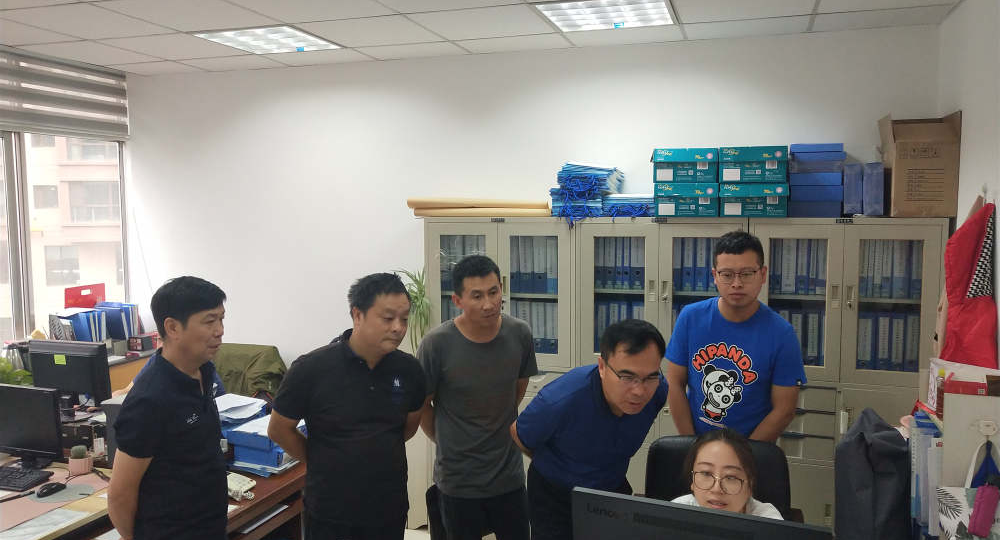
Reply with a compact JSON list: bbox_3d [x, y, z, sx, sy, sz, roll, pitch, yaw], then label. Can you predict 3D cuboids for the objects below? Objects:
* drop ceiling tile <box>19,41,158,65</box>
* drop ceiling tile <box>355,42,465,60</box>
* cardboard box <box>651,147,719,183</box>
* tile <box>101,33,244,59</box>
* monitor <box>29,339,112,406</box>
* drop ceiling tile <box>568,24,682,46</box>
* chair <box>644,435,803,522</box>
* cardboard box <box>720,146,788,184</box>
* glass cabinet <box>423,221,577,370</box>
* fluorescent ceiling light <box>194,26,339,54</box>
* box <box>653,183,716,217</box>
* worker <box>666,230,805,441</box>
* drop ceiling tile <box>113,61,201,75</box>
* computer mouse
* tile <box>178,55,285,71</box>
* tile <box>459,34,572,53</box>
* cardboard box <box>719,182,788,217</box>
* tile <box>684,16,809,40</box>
[{"bbox_3d":[-2.275,-1.224,4.862,0.500,0.020,0.618,1,3,18],"label":"drop ceiling tile"},{"bbox_3d":[-0.493,-1.239,4.872,0.597,0.018,0.390,1,4,18],"label":"drop ceiling tile"},{"bbox_3d":[0.923,-0.500,4.235,0.310,0.168,0.250,1,3,19],"label":"cardboard box"},{"bbox_3d":[-1.769,-1.224,4.738,0.598,0.018,0.618,1,4,18],"label":"tile"},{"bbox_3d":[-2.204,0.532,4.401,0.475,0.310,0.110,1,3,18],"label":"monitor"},{"bbox_3d":[0.623,-1.170,4.299,0.590,0.020,0.385,1,3,19],"label":"drop ceiling tile"},{"bbox_3d":[0.600,1.076,2.482,0.600,1.070,0.630,1,4,18],"label":"chair"},{"bbox_3d":[1.251,-0.512,4.264,0.315,0.171,0.250,1,4,18],"label":"cardboard box"},{"bbox_3d":[0.046,0.113,4.677,0.840,0.780,0.400,1,3,18],"label":"glass cabinet"},{"bbox_3d":[-1.170,-1.200,4.408,0.590,0.070,0.590,1,3,19],"label":"fluorescent ceiling light"},{"bbox_3d":[0.940,-0.345,4.297,0.305,0.170,0.230,1,3,18],"label":"box"},{"bbox_3d":[0.833,0.717,3.069,0.480,1.714,0.310,2,4,30],"label":"worker"},{"bbox_3d":[-2.068,-1.225,5.243,0.500,0.020,0.385,1,3,19],"label":"drop ceiling tile"},{"bbox_3d":[-1.668,0.820,3.224,0.061,0.036,0.107,1,4,18],"label":"computer mouse"},{"bbox_3d":[-1.606,-1.242,5.170,0.580,0.020,0.382,1,3,18],"label":"tile"},{"bbox_3d":[0.069,-1.180,4.483,0.590,0.020,0.385,1,3,19],"label":"tile"},{"bbox_3d":[1.253,-0.342,4.274,0.320,0.166,0.250,1,4,18],"label":"cardboard box"},{"bbox_3d":[1.173,-1.160,4.118,0.590,0.020,0.385,1,3,19],"label":"tile"}]

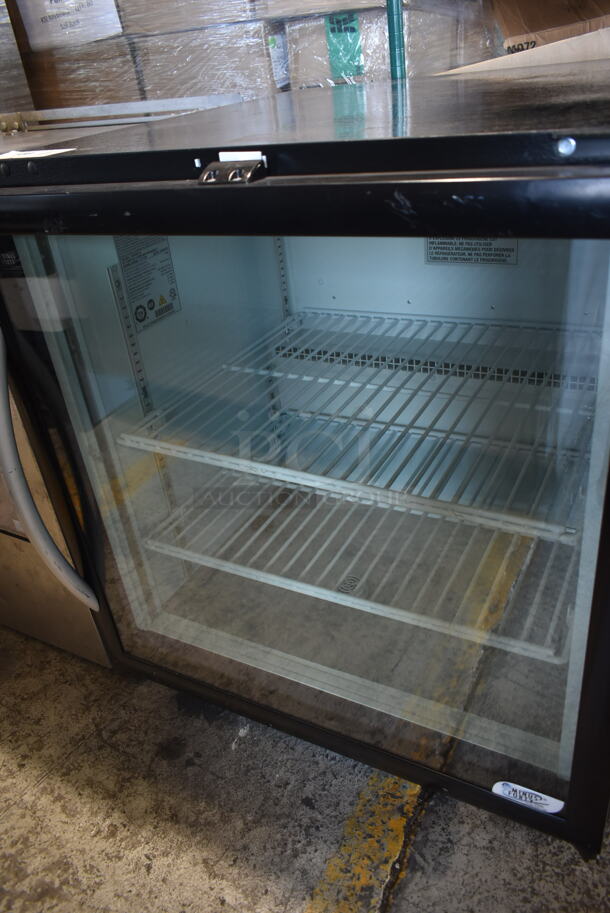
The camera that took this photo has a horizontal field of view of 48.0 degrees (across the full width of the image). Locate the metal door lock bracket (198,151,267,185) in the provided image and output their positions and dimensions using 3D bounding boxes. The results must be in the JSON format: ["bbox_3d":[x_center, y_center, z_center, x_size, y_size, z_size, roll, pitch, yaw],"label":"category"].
[{"bbox_3d":[-0.064,-0.243,0.579,0.056,0.022,0.034,10,34,27],"label":"metal door lock bracket"}]

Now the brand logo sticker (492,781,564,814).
[{"bbox_3d":[0.242,0.371,0.746,0.074,0.028,0.001,10,35,27],"label":"brand logo sticker"}]

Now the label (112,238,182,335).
[{"bbox_3d":[-0.207,-0.248,0.910,0.001,0.142,0.097,10,35,27],"label":"label"}]

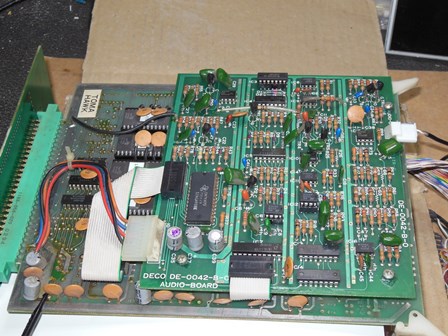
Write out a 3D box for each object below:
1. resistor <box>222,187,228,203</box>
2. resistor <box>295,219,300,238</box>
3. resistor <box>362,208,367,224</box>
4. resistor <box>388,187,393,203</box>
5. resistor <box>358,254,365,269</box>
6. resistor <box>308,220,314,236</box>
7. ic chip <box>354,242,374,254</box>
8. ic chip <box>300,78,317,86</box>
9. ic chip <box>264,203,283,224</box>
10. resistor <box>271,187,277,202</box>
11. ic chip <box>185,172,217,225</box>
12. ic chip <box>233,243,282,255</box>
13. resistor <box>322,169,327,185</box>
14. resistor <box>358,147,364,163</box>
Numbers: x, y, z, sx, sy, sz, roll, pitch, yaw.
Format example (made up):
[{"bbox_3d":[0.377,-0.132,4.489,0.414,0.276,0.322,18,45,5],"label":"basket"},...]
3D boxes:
[{"bbox_3d":[0.000,0.015,0.368,0.002,0.002,0.007,1,49,6],"label":"resistor"},{"bbox_3d":[0.040,0.033,0.354,0.003,0.003,0.009,2,52,6],"label":"resistor"},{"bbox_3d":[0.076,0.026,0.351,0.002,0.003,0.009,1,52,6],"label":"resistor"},{"bbox_3d":[0.092,0.015,0.357,0.003,0.003,0.007,1,50,6],"label":"resistor"},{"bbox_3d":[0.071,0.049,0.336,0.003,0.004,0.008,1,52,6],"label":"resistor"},{"bbox_3d":[0.047,0.032,0.346,0.003,0.003,0.007,1,50,6],"label":"resistor"},{"bbox_3d":[0.073,0.043,0.334,0.010,0.004,0.007,1,50,6],"label":"ic chip"},{"bbox_3d":[0.055,-0.056,0.425,0.010,0.004,0.007,1,51,6],"label":"ic chip"},{"bbox_3d":[0.027,0.025,0.358,0.010,0.008,0.009,1,52,6],"label":"ic chip"},{"bbox_3d":[0.028,0.015,0.365,0.002,0.002,0.007,1,49,6],"label":"resistor"},{"bbox_3d":[-0.013,0.017,0.366,0.016,0.004,0.035,1,52,6],"label":"ic chip"},{"bbox_3d":[0.018,0.044,0.345,0.026,0.004,0.008,1,52,6],"label":"ic chip"},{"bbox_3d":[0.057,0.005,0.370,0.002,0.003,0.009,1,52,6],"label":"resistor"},{"bbox_3d":[0.081,-0.007,0.381,0.003,0.003,0.009,1,48,6],"label":"resistor"}]

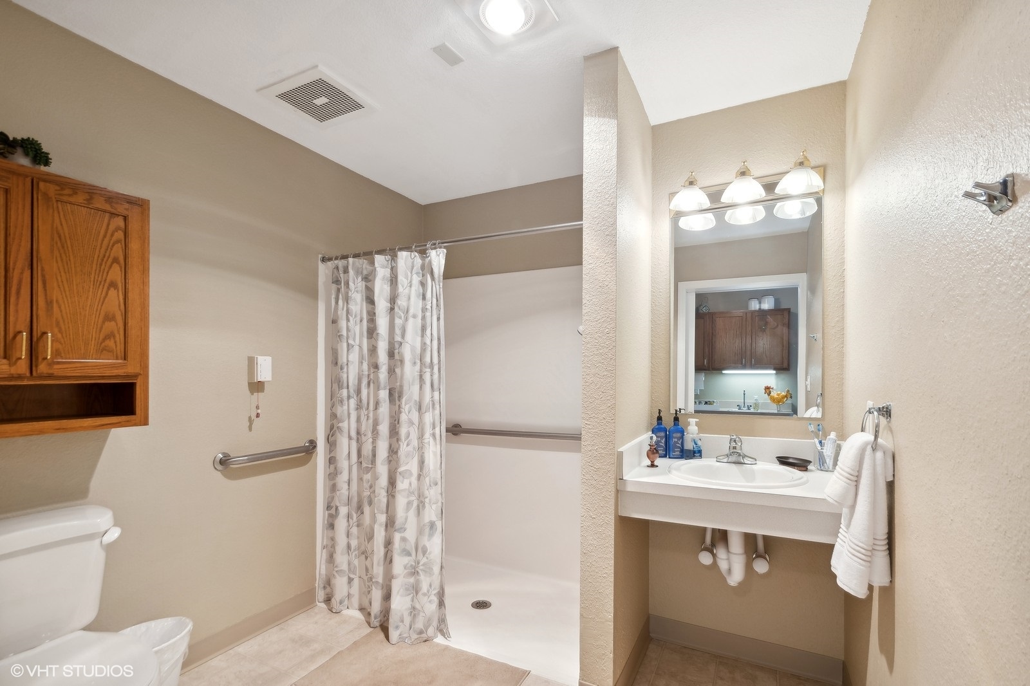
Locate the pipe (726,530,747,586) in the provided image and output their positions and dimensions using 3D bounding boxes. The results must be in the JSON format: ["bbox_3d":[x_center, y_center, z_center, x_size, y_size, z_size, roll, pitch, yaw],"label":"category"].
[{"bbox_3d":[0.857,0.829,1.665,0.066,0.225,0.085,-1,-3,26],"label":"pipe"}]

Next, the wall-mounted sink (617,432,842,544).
[{"bbox_3d":[0.838,0.511,1.635,0.750,0.235,0.540,-1,-3,26],"label":"wall-mounted sink"}]

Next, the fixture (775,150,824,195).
[{"bbox_3d":[1.128,-0.679,1.689,0.165,0.158,0.165,0,-1,26],"label":"fixture"}]

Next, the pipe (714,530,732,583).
[{"bbox_3d":[0.838,0.849,1.722,0.062,0.200,0.085,0,-1,26],"label":"pipe"}]

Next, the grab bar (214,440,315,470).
[{"bbox_3d":[-1.158,0.530,2.040,0.080,0.080,0.495,-1,-3,29],"label":"grab bar"}]

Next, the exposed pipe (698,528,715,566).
[{"bbox_3d":[0.835,0.888,1.868,0.065,0.155,0.105,0,-1,26],"label":"exposed pipe"}]

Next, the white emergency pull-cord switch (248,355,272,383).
[{"bbox_3d":[-1.203,0.124,2.025,0.057,0.116,0.075,-1,-2,29],"label":"white emergency pull-cord switch"}]

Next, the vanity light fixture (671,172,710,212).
[{"bbox_3d":[0.766,-0.666,1.865,0.165,0.158,0.165,0,-1,26],"label":"vanity light fixture"}]

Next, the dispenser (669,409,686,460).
[{"bbox_3d":[0.726,0.409,1.919,0.065,0.212,0.045,0,-1,16],"label":"dispenser"}]

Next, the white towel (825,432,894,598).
[{"bbox_3d":[0.951,0.469,1.190,0.120,0.425,0.170,-1,-3,28],"label":"white towel"}]

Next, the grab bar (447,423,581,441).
[{"bbox_3d":[-0.018,0.588,2.808,1.000,0.078,0.080,-3,-2,26],"label":"grab bar"}]

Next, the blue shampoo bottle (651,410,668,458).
[{"bbox_3d":[0.660,0.415,1.957,0.065,0.212,0.045,0,-1,12],"label":"blue shampoo bottle"}]

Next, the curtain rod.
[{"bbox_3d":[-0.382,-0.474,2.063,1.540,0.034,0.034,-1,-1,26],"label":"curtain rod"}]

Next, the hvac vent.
[{"bbox_3d":[-0.851,-1.055,1.897,0.375,0.022,0.345,0,-1,26],"label":"hvac vent"}]

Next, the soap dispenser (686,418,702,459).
[{"bbox_3d":[0.793,0.422,1.900,0.056,0.178,0.050,2,-3,-30],"label":"soap dispenser"}]

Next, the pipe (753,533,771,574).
[{"bbox_3d":[1.028,0.877,1.790,0.062,0.180,0.085,-1,-3,26],"label":"pipe"}]

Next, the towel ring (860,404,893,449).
[{"bbox_3d":[1.013,0.248,1.210,0.068,0.150,0.140,-1,-3,28],"label":"towel ring"}]

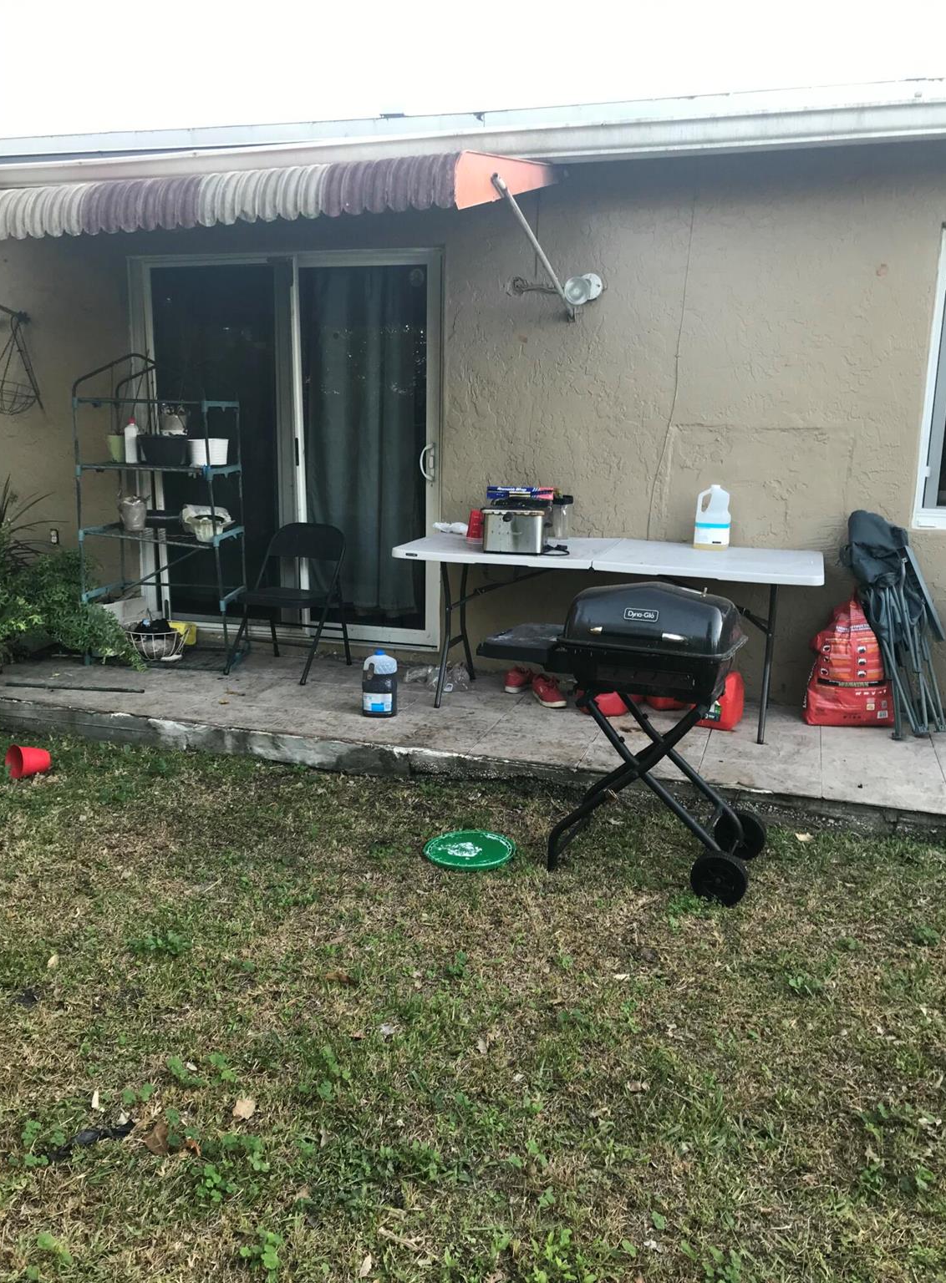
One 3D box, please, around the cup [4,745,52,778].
[{"bbox_3d":[-1.788,0.486,4.194,0.140,0.140,0.150,10,5,36],"label":"cup"}]

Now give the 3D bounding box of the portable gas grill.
[{"bbox_3d":[0.496,0.266,3.452,0.950,0.960,0.440,7,14,24],"label":"portable gas grill"}]

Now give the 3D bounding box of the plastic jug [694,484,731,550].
[{"bbox_3d":[1.094,-0.567,4.728,0.150,0.285,0.145,4,14,14],"label":"plastic jug"}]

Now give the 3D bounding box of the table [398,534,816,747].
[{"bbox_3d":[0.603,-0.049,4.731,1.830,0.740,0.720,5,14,17],"label":"table"}]

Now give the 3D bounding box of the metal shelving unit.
[{"bbox_3d":[-1.622,-0.685,5.466,0.720,1.580,0.500,2,13,6],"label":"metal shelving unit"}]

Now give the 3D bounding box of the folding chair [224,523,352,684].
[{"bbox_3d":[-0.946,-0.213,5.319,0.465,0.750,0.480,7,14,23],"label":"folding chair"}]

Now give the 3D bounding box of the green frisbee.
[{"bbox_3d":[-0.010,0.712,3.532,0.302,0.028,0.302,1,13,0],"label":"green frisbee"}]

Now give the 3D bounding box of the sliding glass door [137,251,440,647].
[{"bbox_3d":[-1.003,-1.016,5.602,1.800,2.030,0.100,5,14,17],"label":"sliding glass door"}]

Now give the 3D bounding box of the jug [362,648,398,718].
[{"bbox_3d":[-0.417,0.179,4.654,0.150,0.300,0.140,2,13,6],"label":"jug"}]

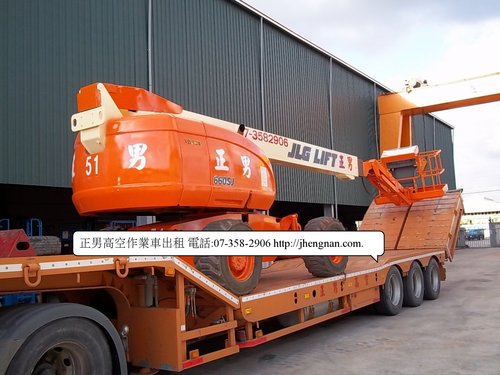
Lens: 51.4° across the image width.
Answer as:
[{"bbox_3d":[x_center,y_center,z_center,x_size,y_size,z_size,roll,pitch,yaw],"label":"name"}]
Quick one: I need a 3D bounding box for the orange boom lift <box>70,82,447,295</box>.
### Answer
[{"bbox_3d":[1.303,0.220,10.683,2.490,2.800,11.100,-5,-5,39],"label":"orange boom lift"}]

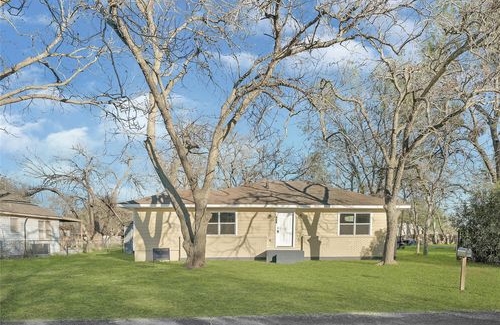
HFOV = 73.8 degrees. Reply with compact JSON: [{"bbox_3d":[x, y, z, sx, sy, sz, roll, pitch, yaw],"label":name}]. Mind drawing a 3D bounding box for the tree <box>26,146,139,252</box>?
[{"bbox_3d":[-15.100,3.300,30.000,10.400,9.400,8.500,0,-7,0],"label":"tree"}]

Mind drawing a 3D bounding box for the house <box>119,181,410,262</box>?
[{"bbox_3d":[0.750,3.750,23.400,16.300,4.900,10.000,0,-7,-3],"label":"house"}]

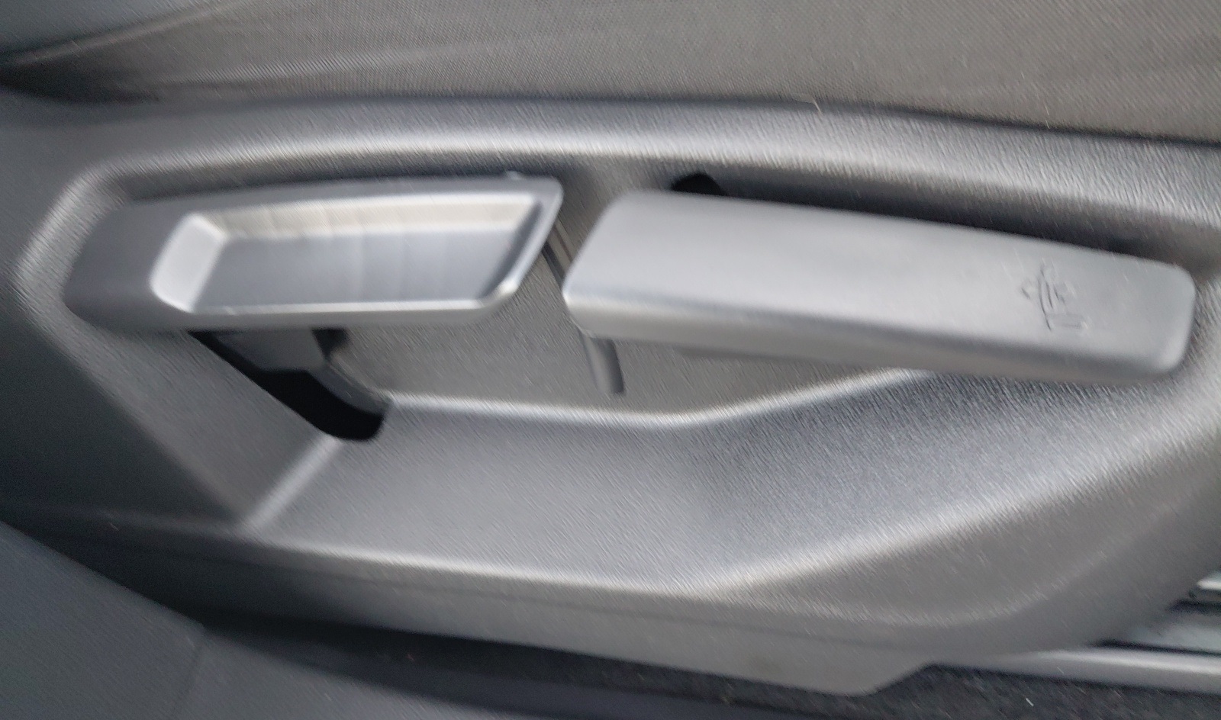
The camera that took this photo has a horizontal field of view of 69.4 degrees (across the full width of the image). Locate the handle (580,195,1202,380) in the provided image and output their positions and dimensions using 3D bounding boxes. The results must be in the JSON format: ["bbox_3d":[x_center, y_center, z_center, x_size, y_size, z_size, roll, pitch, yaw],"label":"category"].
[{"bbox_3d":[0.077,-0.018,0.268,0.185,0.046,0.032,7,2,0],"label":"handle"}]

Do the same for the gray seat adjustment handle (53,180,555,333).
[{"bbox_3d":[-0.086,-0.031,0.272,0.148,0.042,0.032,-2,2,-2],"label":"gray seat adjustment handle"}]

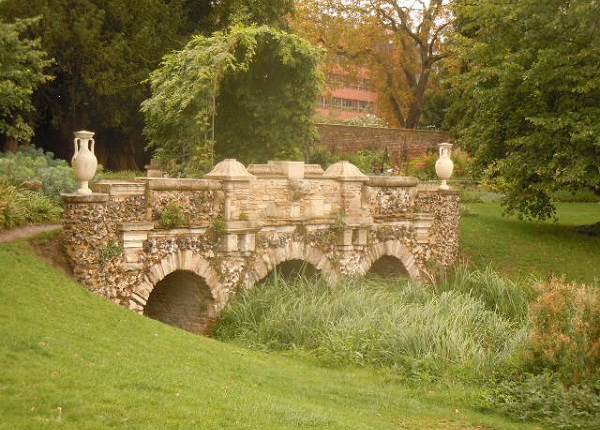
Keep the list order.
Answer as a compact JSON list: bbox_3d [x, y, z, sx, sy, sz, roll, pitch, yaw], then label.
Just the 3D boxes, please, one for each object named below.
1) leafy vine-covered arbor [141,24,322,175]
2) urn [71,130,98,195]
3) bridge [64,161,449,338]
[{"bbox_3d":[-1.470,-2.080,29.000,2.600,3.600,3.000,2,2,44],"label":"leafy vine-covered arbor"},{"bbox_3d":[-3.625,-0.880,22.451,0.430,1.080,0.440,0,2,0],"label":"urn"},{"bbox_3d":[-0.993,0.545,27.461,2.900,3.290,11.780,1,2,39],"label":"bridge"}]

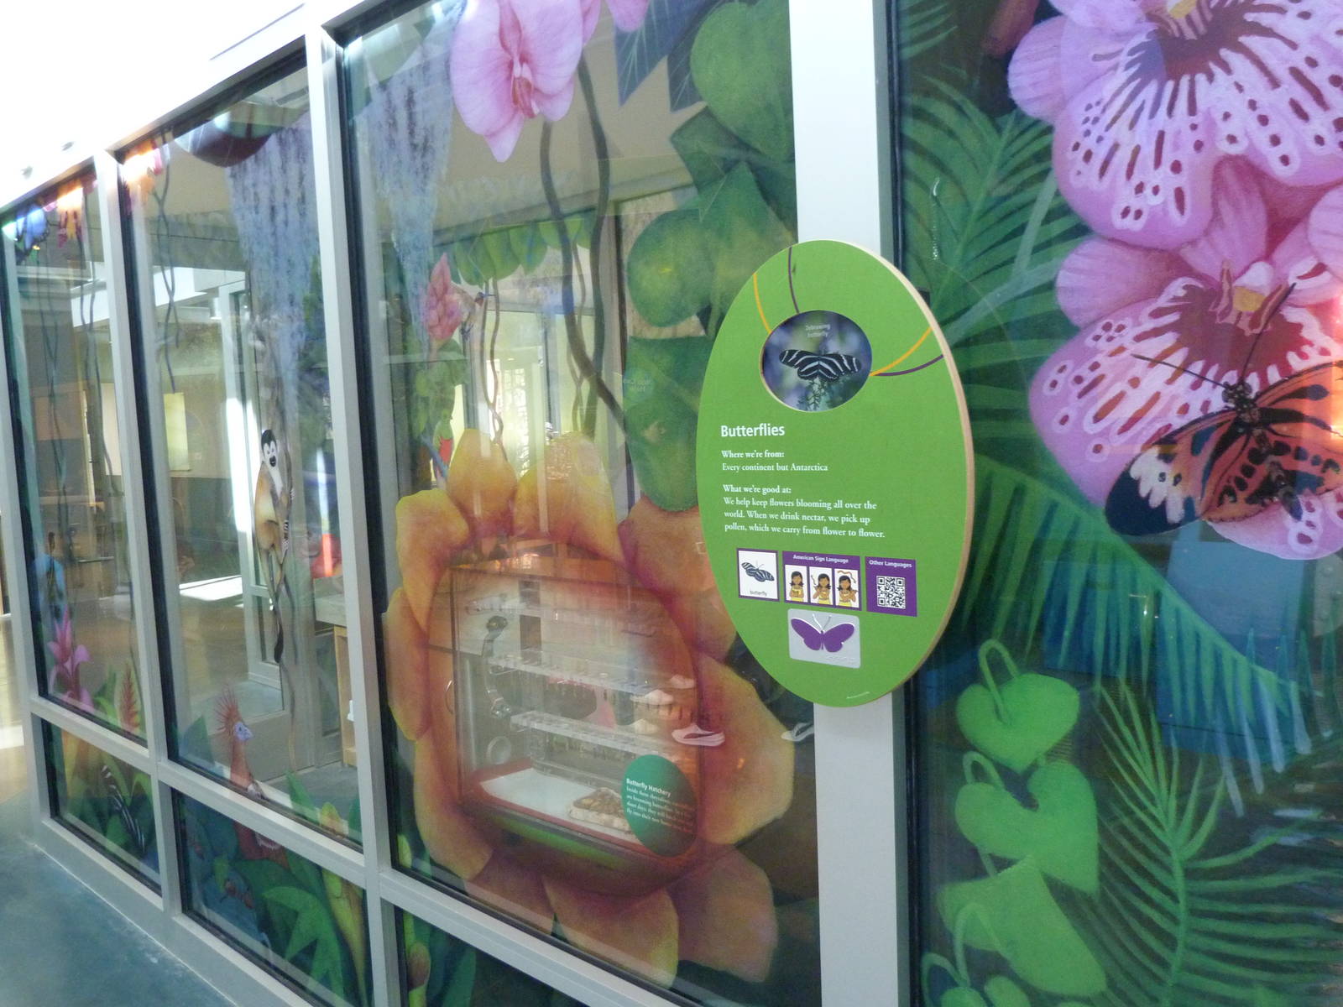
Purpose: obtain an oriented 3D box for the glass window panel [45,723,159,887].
[{"bbox_3d":[-1.786,0.930,3.070,1.030,0.385,0.030,2,6,41],"label":"glass window panel"}]

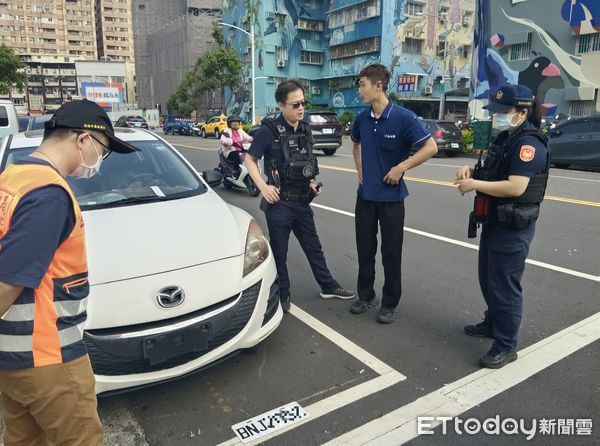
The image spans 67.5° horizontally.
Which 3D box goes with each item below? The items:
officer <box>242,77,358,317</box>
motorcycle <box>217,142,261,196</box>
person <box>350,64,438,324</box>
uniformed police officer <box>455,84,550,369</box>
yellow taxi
[{"bbox_3d":[0.008,-0.182,3.468,0.720,1.730,0.500,-8,15,-29],"label":"officer"},{"bbox_3d":[-1.262,-1.191,9.297,0.680,1.100,1.780,-9,15,-32],"label":"motorcycle"},{"bbox_3d":[0.608,-0.184,3.295,0.600,1.800,0.380,6,15,27],"label":"person"},{"bbox_3d":[1.230,0.025,2.718,0.570,1.640,0.480,-1,13,0],"label":"uniformed police officer"},{"bbox_3d":[-6.179,-7.555,35.393,1.820,1.700,4.450,-9,15,-31],"label":"yellow taxi"}]

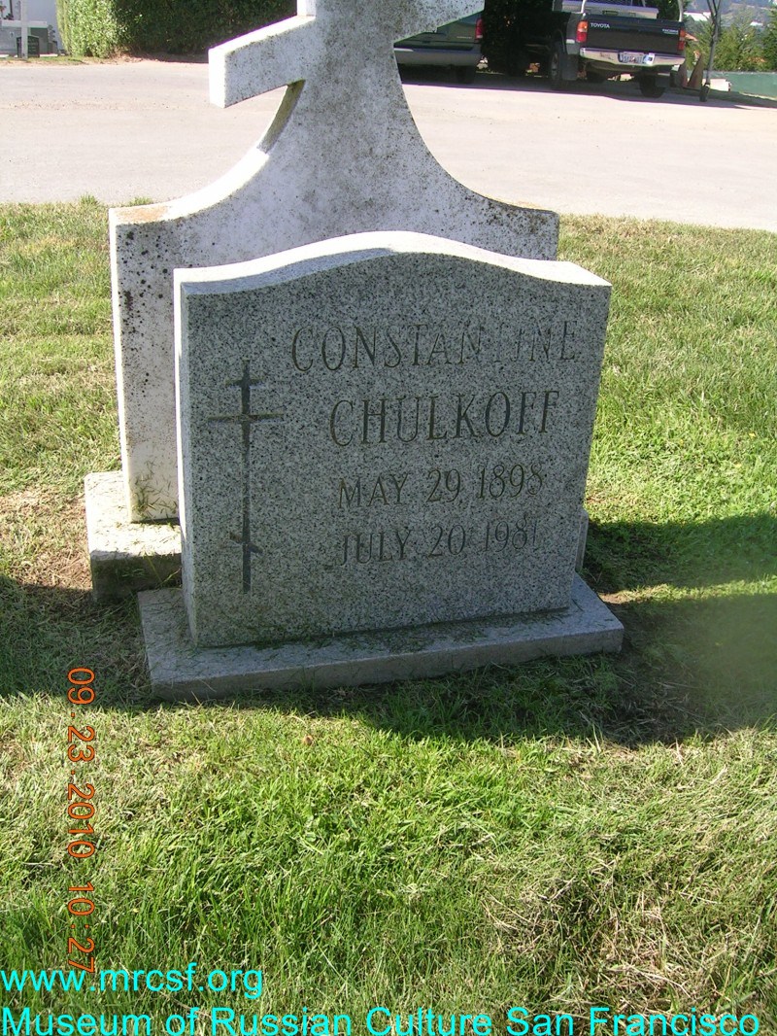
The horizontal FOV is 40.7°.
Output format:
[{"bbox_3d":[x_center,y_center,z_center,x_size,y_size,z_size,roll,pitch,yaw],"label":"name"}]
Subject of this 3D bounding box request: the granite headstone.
[{"bbox_3d":[0.000,-0.095,1.634,0.777,0.655,0.275,-5,27,-16],"label":"granite headstone"}]

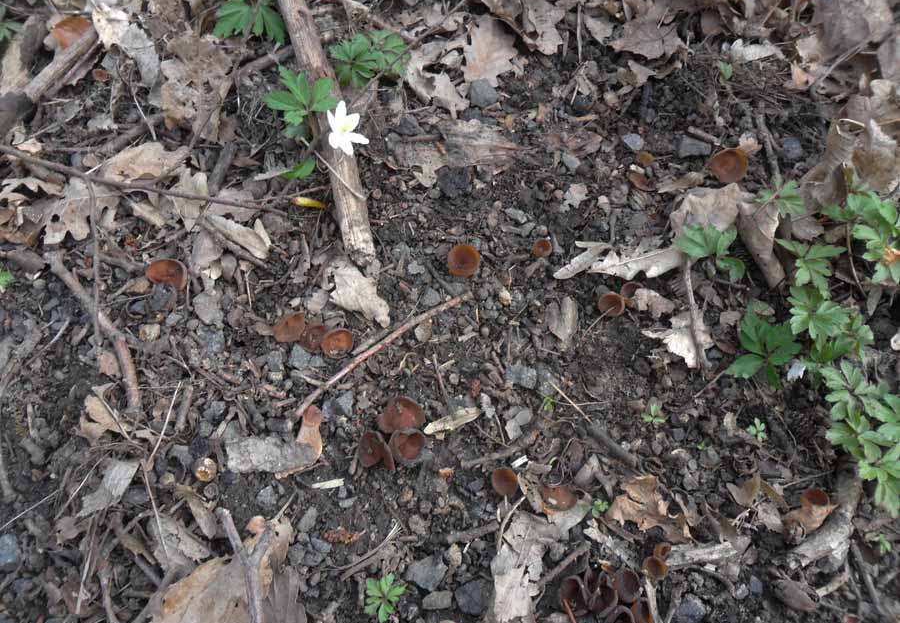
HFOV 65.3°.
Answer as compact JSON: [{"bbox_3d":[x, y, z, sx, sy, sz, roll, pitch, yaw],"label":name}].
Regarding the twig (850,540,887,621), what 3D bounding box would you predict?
[{"bbox_3d":[0.246,0.157,0.412,0.005,0.005,0.042,-6,58,-4],"label":"twig"}]

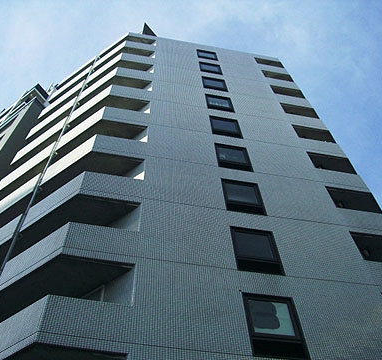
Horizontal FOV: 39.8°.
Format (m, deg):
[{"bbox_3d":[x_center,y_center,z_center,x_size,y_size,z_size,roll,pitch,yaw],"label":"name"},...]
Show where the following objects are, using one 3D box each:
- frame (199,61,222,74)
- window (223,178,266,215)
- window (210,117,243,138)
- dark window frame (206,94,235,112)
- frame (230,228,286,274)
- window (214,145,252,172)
[{"bbox_3d":[1.076,-5.921,28.328,1.207,1.928,0.150,9,-62,-7],"label":"frame"},{"bbox_3d":[1.589,0.580,16.223,1.207,1.928,0.150,9,-62,-7],"label":"window"},{"bbox_3d":[1.384,-2.020,21.065,1.207,1.928,0.150,9,-62,-7],"label":"window"},{"bbox_3d":[1.281,-3.321,23.486,1.207,1.928,0.150,9,-62,-7],"label":"dark window frame"},{"bbox_3d":[1.691,1.880,13.802,1.207,1.928,0.150,9,-62,-7],"label":"frame"},{"bbox_3d":[1.486,-0.720,18.644,1.207,1.928,0.150,9,-62,-7],"label":"window"}]

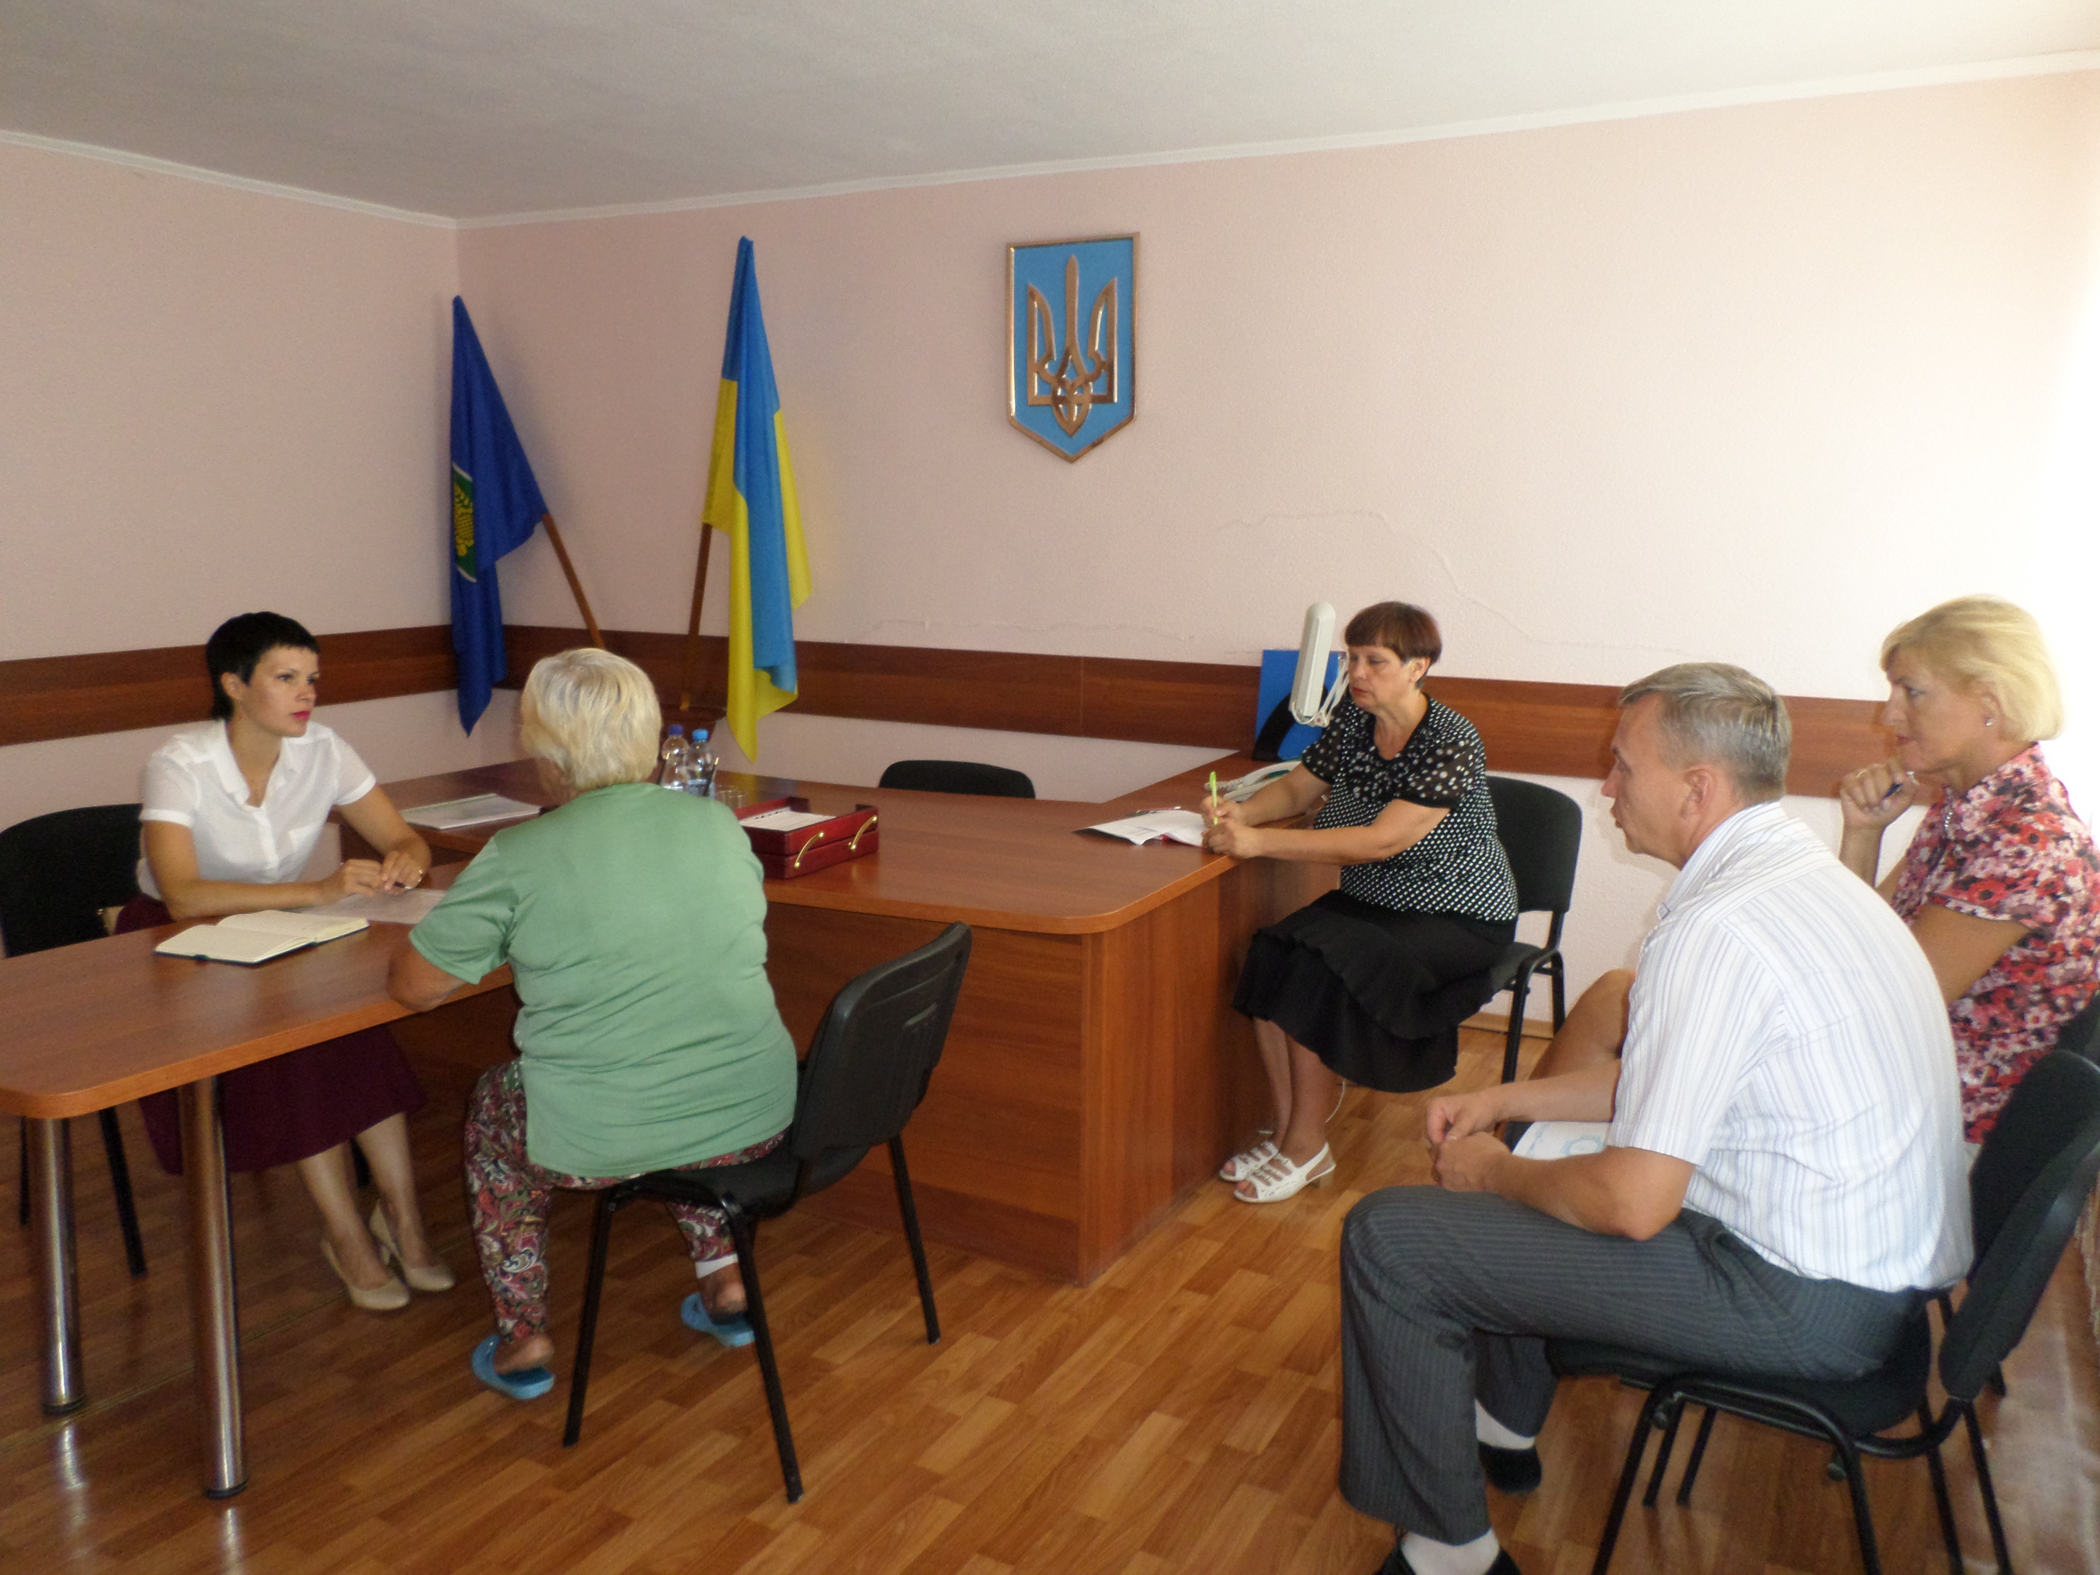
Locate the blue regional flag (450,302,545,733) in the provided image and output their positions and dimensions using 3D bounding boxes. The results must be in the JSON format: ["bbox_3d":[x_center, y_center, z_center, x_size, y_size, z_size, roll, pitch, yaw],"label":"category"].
[{"bbox_3d":[-2.130,-1.028,5.850,0.400,1.660,0.250,3,10,12],"label":"blue regional flag"}]

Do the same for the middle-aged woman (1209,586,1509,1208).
[{"bbox_3d":[0.790,0.229,3.800,0.740,1.310,0.540,-5,12,-27],"label":"middle-aged woman"}]

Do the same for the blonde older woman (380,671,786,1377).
[{"bbox_3d":[-0.825,0.408,2.750,0.620,1.300,0.740,-5,12,-28],"label":"blonde older woman"}]

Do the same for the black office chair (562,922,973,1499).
[{"bbox_3d":[-0.508,0.676,2.638,0.560,0.820,0.540,5,11,21],"label":"black office chair"}]

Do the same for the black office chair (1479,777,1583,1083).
[{"bbox_3d":[1.050,0.431,4.087,0.540,0.820,0.570,8,13,37],"label":"black office chair"}]

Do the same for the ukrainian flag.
[{"bbox_3d":[-0.956,-0.917,4.950,0.360,1.660,0.250,6,11,26],"label":"ukrainian flag"}]

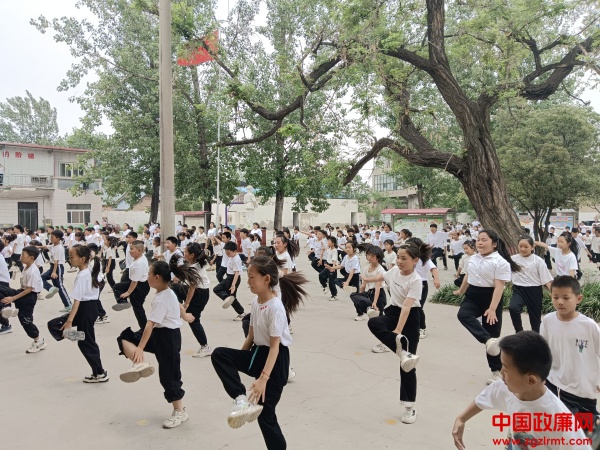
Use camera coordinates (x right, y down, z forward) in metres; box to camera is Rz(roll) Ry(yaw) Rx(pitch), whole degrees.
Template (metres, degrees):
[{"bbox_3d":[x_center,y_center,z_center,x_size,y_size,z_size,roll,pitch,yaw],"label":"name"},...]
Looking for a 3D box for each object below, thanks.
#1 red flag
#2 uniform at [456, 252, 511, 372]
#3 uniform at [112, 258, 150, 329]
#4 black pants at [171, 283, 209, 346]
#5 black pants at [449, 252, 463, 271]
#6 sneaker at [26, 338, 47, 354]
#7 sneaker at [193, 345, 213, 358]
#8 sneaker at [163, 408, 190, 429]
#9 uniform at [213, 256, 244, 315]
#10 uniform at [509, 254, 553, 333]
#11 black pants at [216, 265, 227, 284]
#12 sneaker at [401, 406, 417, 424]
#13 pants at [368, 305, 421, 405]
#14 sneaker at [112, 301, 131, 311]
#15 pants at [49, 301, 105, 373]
[{"bbox_3d":[-4.187,-7.265,18.500,1.700,1.400,0.350,0,2,-12],"label":"red flag"},{"bbox_3d":[1.690,0.806,4.150,0.400,1.100,0.430,0,0,-37],"label":"uniform"},{"bbox_3d":[-1.974,0.849,5.280,0.420,0.970,0.400,-1,2,-23],"label":"uniform"},{"bbox_3d":[-1.227,1.008,5.050,0.380,0.720,0.360,-1,2,-23],"label":"black pants"},{"bbox_3d":[4.327,1.026,12.500,0.330,0.540,0.340,-1,2,-37],"label":"black pants"},{"bbox_3d":[-3.078,1.421,5.270,0.230,0.105,0.090,-16,12,-41],"label":"sneaker"},{"bbox_3d":[-1.137,1.475,5.280,0.240,0.110,0.095,0,0,-31],"label":"sneaker"},{"bbox_3d":[-0.909,1.413,3.290,0.090,0.105,0.235,0,0,37],"label":"sneaker"},{"bbox_3d":[-1.087,0.904,6.850,0.460,0.930,0.360,0,0,-30],"label":"uniform"},{"bbox_3d":[2.419,0.827,4.750,0.330,1.020,0.410,0,0,-44],"label":"uniform"},{"bbox_3d":[-1.409,1.004,8.300,0.360,0.630,0.290,0,0,-30],"label":"black pants"},{"bbox_3d":[0.863,1.480,3.570,0.090,0.100,0.240,0,0,25],"label":"sneaker"},{"bbox_3d":[0.765,1.035,3.600,0.420,0.770,0.380,0,0,-35],"label":"pants"},{"bbox_3d":[-2.075,0.949,5.250,0.225,0.090,0.100,-9,40,-12],"label":"sneaker"},{"bbox_3d":[-2.160,1.110,4.380,0.500,0.720,0.380,0,0,-28],"label":"pants"}]

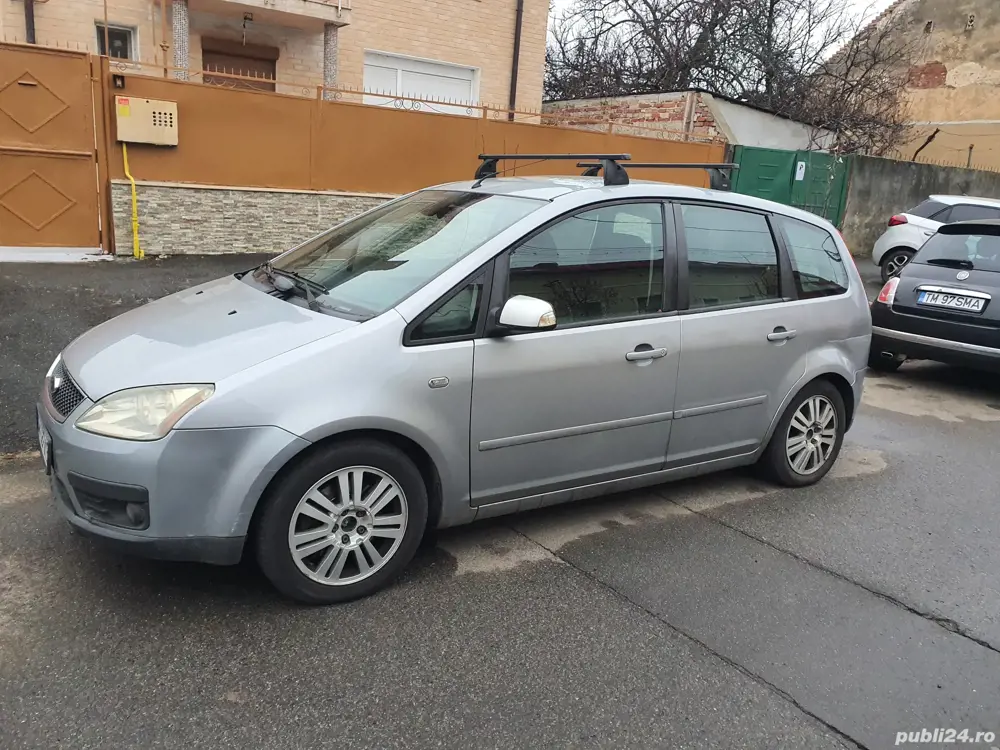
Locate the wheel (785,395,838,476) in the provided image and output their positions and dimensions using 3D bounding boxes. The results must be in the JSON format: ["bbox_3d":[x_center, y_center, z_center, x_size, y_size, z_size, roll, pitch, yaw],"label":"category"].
[{"bbox_3d":[1.644,0.305,4.149,0.452,0.452,0.190,-5,16,-32],"label":"wheel"}]

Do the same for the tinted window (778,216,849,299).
[{"bbox_3d":[1.678,-0.636,4.011,0.530,0.430,0.050,-8,-2,-40],"label":"tinted window"}]

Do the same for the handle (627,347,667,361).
[{"bbox_3d":[0.639,-0.095,3.220,0.225,0.048,0.050,-5,16,-32],"label":"handle"}]

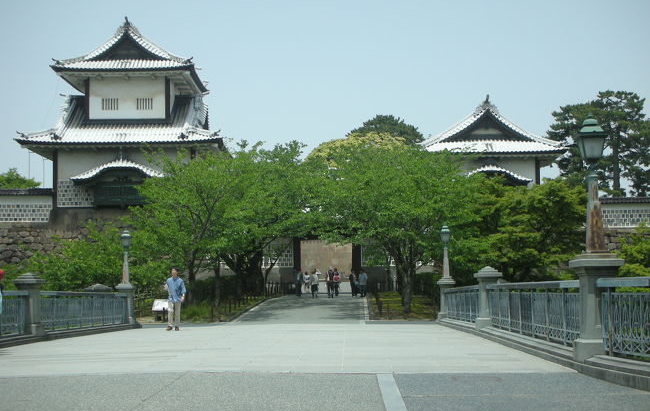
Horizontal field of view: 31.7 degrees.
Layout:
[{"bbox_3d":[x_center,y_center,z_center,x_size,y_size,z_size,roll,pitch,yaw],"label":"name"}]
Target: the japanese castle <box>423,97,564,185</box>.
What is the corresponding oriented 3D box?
[{"bbox_3d":[12.324,-3.364,86.165,10.300,8.300,12.400,-1,-4,3],"label":"japanese castle"}]

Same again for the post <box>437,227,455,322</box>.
[{"bbox_3d":[3.640,2.013,34.300,0.530,2.880,0.530,-1,-4,1],"label":"post"}]

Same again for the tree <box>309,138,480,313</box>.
[{"bbox_3d":[2.580,0.705,42.500,6.200,6.400,6.000,0,-4,0],"label":"tree"}]

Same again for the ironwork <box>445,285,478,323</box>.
[{"bbox_3d":[3.521,2.482,29.000,0.140,0.840,9.800,-1,-4,1],"label":"ironwork"}]

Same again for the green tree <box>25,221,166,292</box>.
[{"bbox_3d":[-8.418,1.944,42.000,5.200,3.000,4.200,0,-4,0],"label":"green tree"}]

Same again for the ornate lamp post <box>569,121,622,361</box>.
[{"bbox_3d":[3.154,0.368,13.350,0.540,2.840,0.540,-1,-4,1],"label":"ornate lamp post"}]

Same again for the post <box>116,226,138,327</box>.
[{"bbox_3d":[-5.916,2.146,34.301,0.530,2.880,0.530,-1,-4,1],"label":"post"}]

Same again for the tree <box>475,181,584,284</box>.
[{"bbox_3d":[8.531,1.216,48.000,4.800,4.900,4.500,0,-4,0],"label":"tree"}]

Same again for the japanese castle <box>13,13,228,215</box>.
[{"bbox_3d":[-13.605,-5.855,82.329,13.800,13.400,14.000,0,-4,-1],"label":"japanese castle"}]

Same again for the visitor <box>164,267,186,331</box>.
[{"bbox_3d":[-4.021,2.512,30.800,0.560,1.700,0.380,-1,-4,7],"label":"visitor"}]

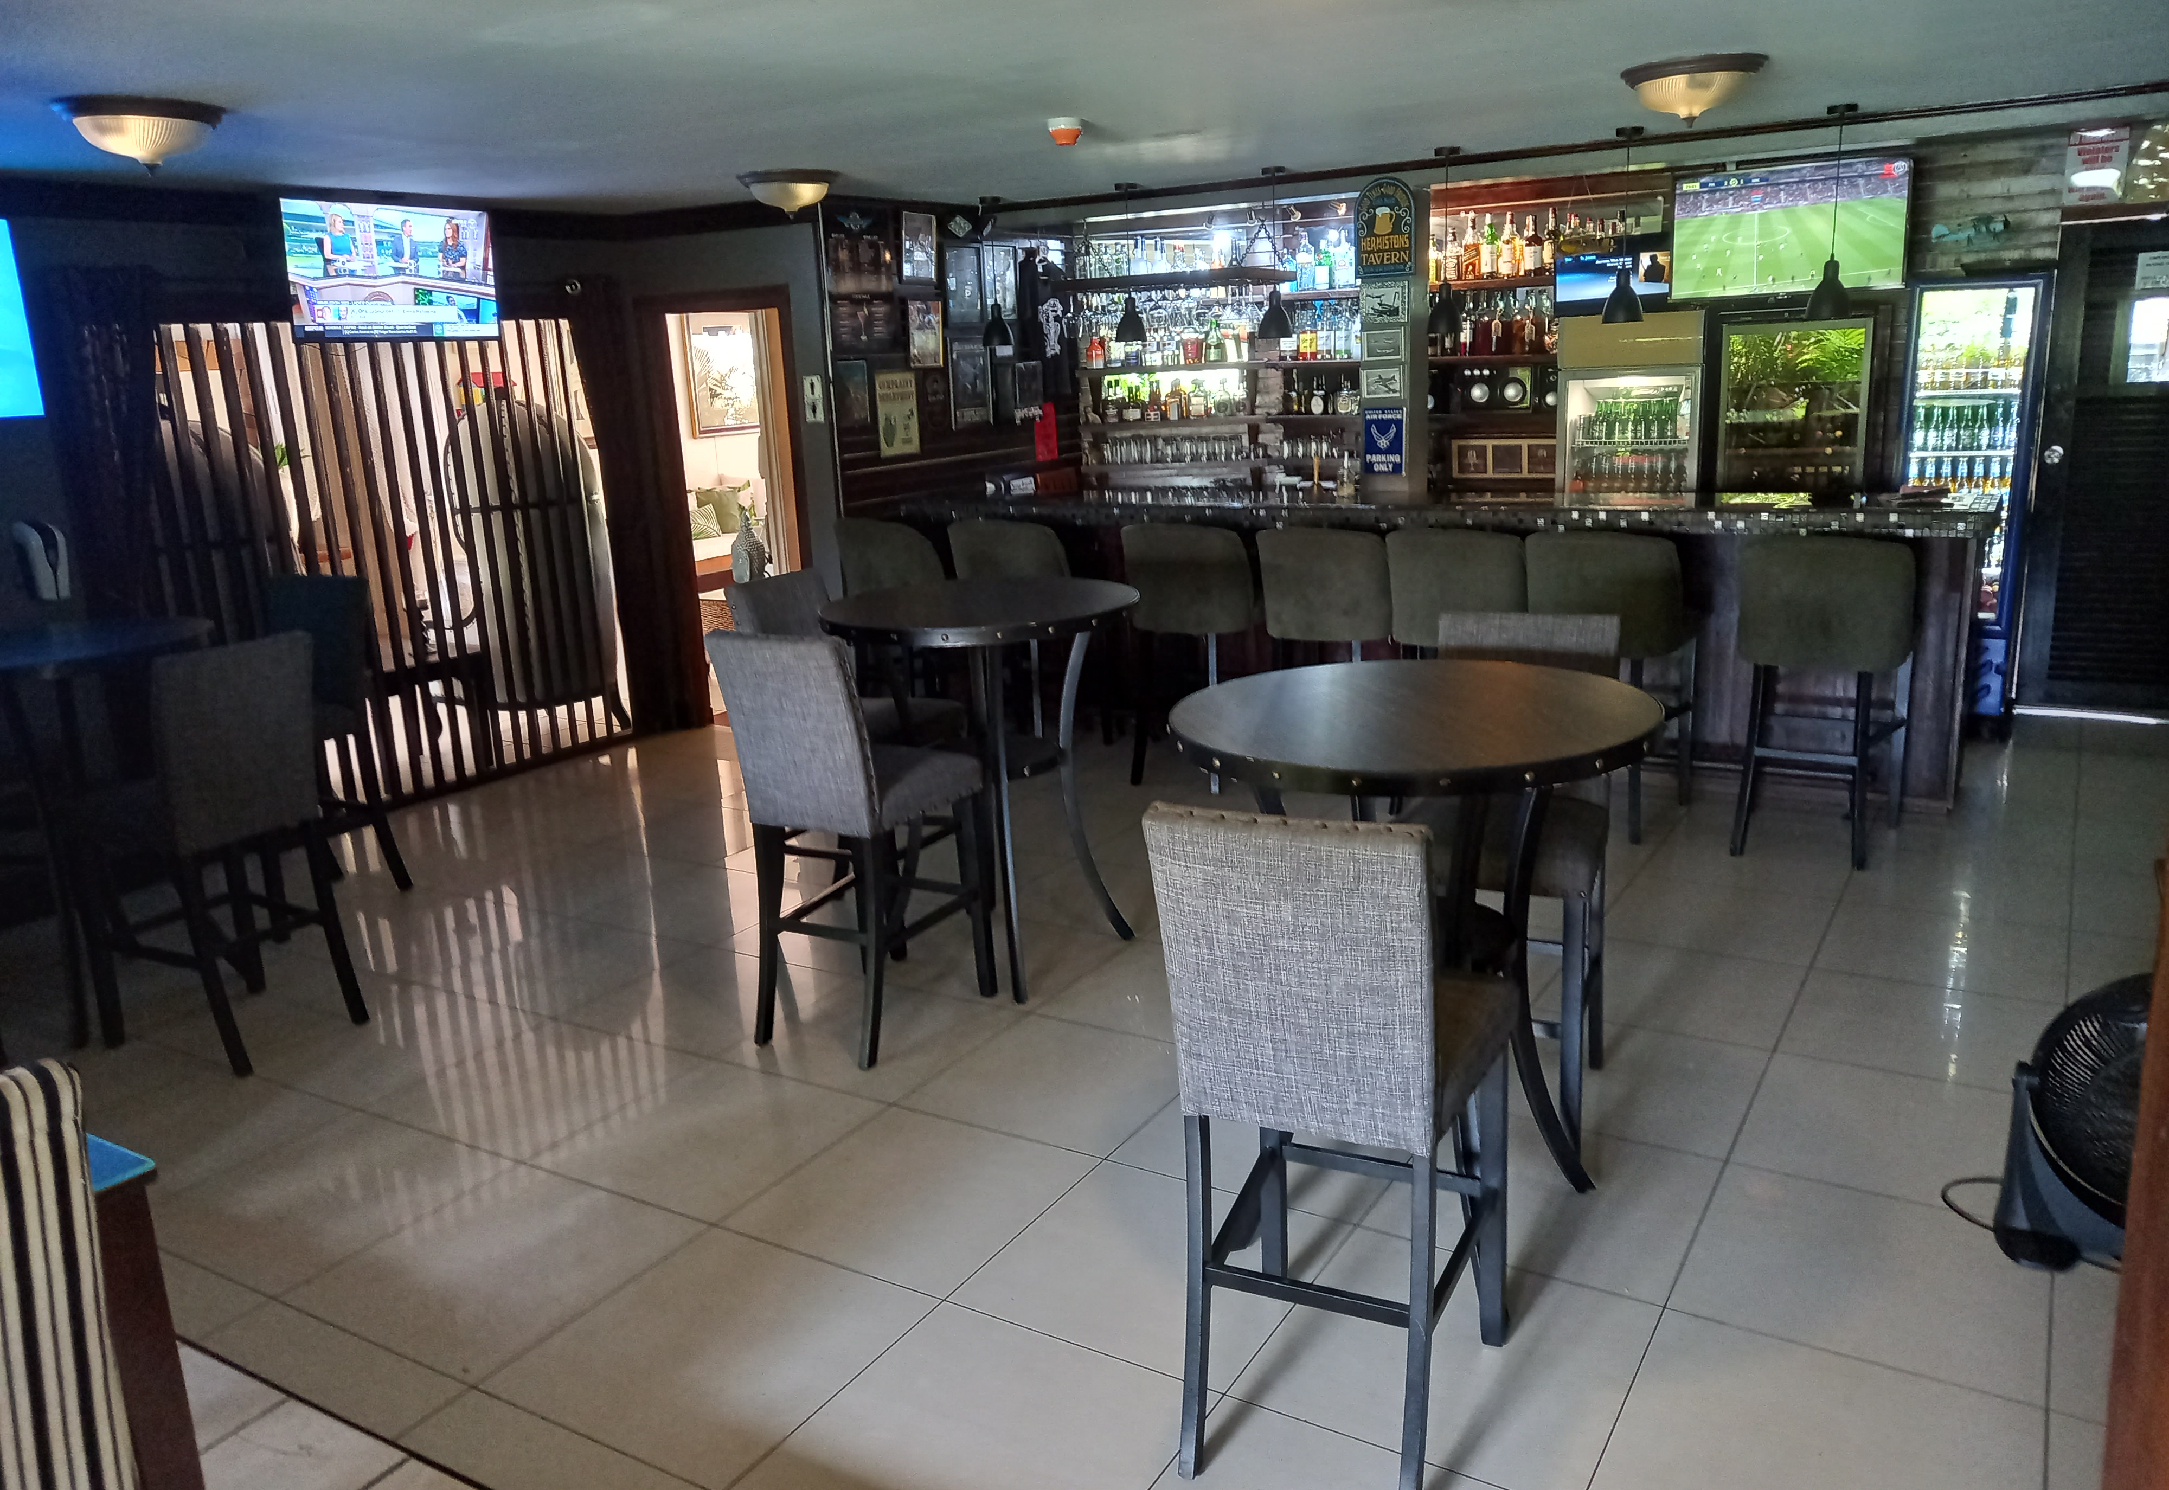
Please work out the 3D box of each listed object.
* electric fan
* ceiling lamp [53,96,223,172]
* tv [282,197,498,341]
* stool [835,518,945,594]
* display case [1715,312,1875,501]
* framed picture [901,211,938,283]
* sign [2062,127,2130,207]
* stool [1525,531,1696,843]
[{"bbox_3d":[2.012,0.687,2.829,0.550,0.570,0.280,3,15,24],"label":"electric fan"},{"bbox_3d":[-2.509,-1.615,4.182,0.406,0.170,0.406,6,16,31],"label":"ceiling lamp"},{"bbox_3d":[-2.902,-1.990,6.598,0.070,0.560,0.965,12,20,32],"label":"tv"},{"bbox_3d":[-0.753,-0.524,7.334,0.510,1.070,0.600,3,15,22],"label":"stool"},{"bbox_3d":[3.334,-1.108,7.402,0.650,1.760,0.600,6,16,31],"label":"display case"},{"bbox_3d":[-0.827,-2.491,7.860,0.030,0.340,0.280,6,16,31],"label":"framed picture"},{"bbox_3d":[4.137,-2.361,6.400,0.205,0.300,0.015,6,16,31],"label":"sign"},{"bbox_3d":[1.890,-0.248,5.580,0.500,1.090,0.610,6,16,31],"label":"stool"}]

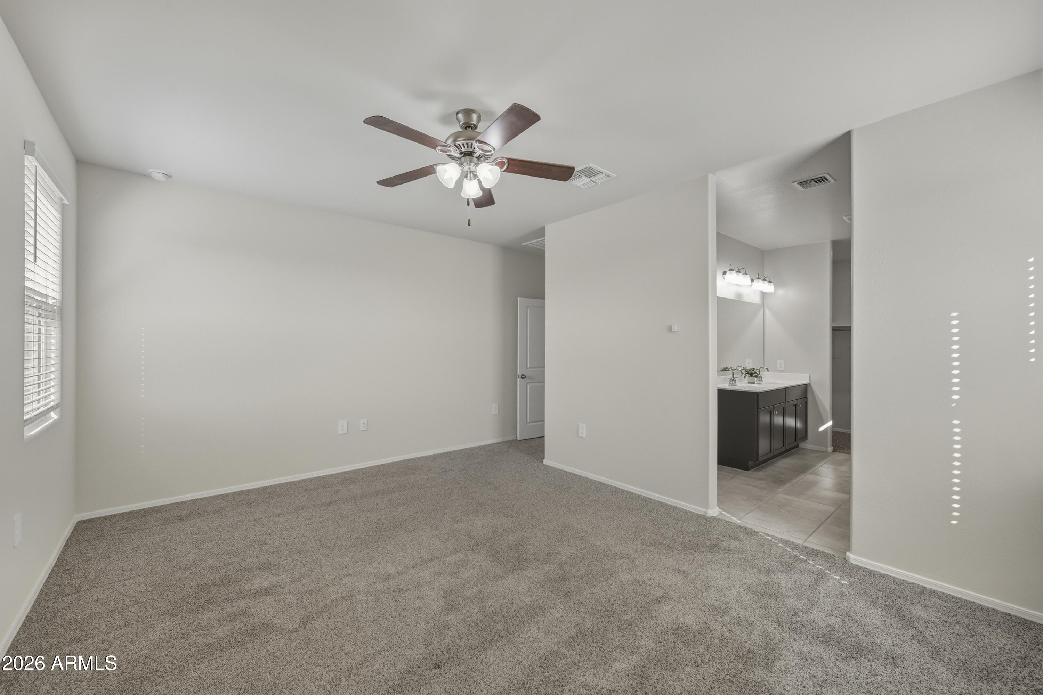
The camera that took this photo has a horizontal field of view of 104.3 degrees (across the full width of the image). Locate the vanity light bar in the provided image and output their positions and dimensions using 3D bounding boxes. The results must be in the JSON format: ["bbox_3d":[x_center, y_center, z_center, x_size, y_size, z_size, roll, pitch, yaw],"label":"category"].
[{"bbox_3d":[2.915,-0.864,5.184,1.485,0.215,0.250,0,0,-41],"label":"vanity light bar"}]

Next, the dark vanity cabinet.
[{"bbox_3d":[3.016,0.917,5.098,1.760,0.853,0.535,0,0,-41],"label":"dark vanity cabinet"}]

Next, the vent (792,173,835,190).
[{"bbox_3d":[2.476,-1.387,3.428,0.260,0.024,0.255,0,0,-41],"label":"vent"}]

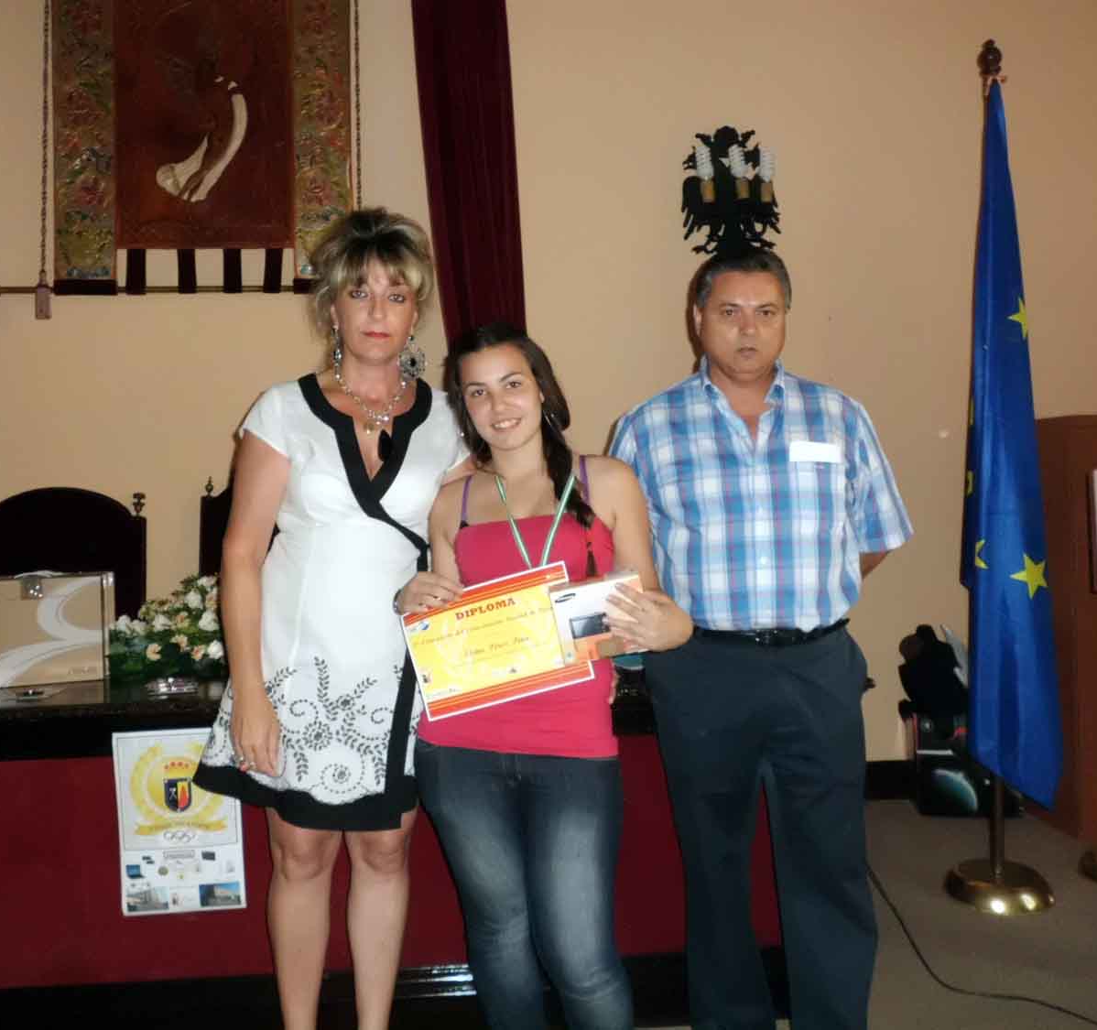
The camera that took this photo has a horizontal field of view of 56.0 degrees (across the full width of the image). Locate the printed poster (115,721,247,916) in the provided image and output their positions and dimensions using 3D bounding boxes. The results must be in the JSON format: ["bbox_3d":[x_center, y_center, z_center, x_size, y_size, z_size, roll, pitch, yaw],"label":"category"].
[{"bbox_3d":[-0.831,0.691,2.330,0.290,0.420,0.008,-3,1,-4],"label":"printed poster"}]

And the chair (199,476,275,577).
[{"bbox_3d":[-0.832,0.506,3.269,0.640,1.354,0.620,-1,1,-4],"label":"chair"}]

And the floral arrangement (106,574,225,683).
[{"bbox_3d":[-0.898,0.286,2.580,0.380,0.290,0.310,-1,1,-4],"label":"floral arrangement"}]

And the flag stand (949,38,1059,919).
[{"bbox_3d":[1.347,-0.141,3.115,0.340,2.572,0.340,-1,1,-4],"label":"flag stand"}]

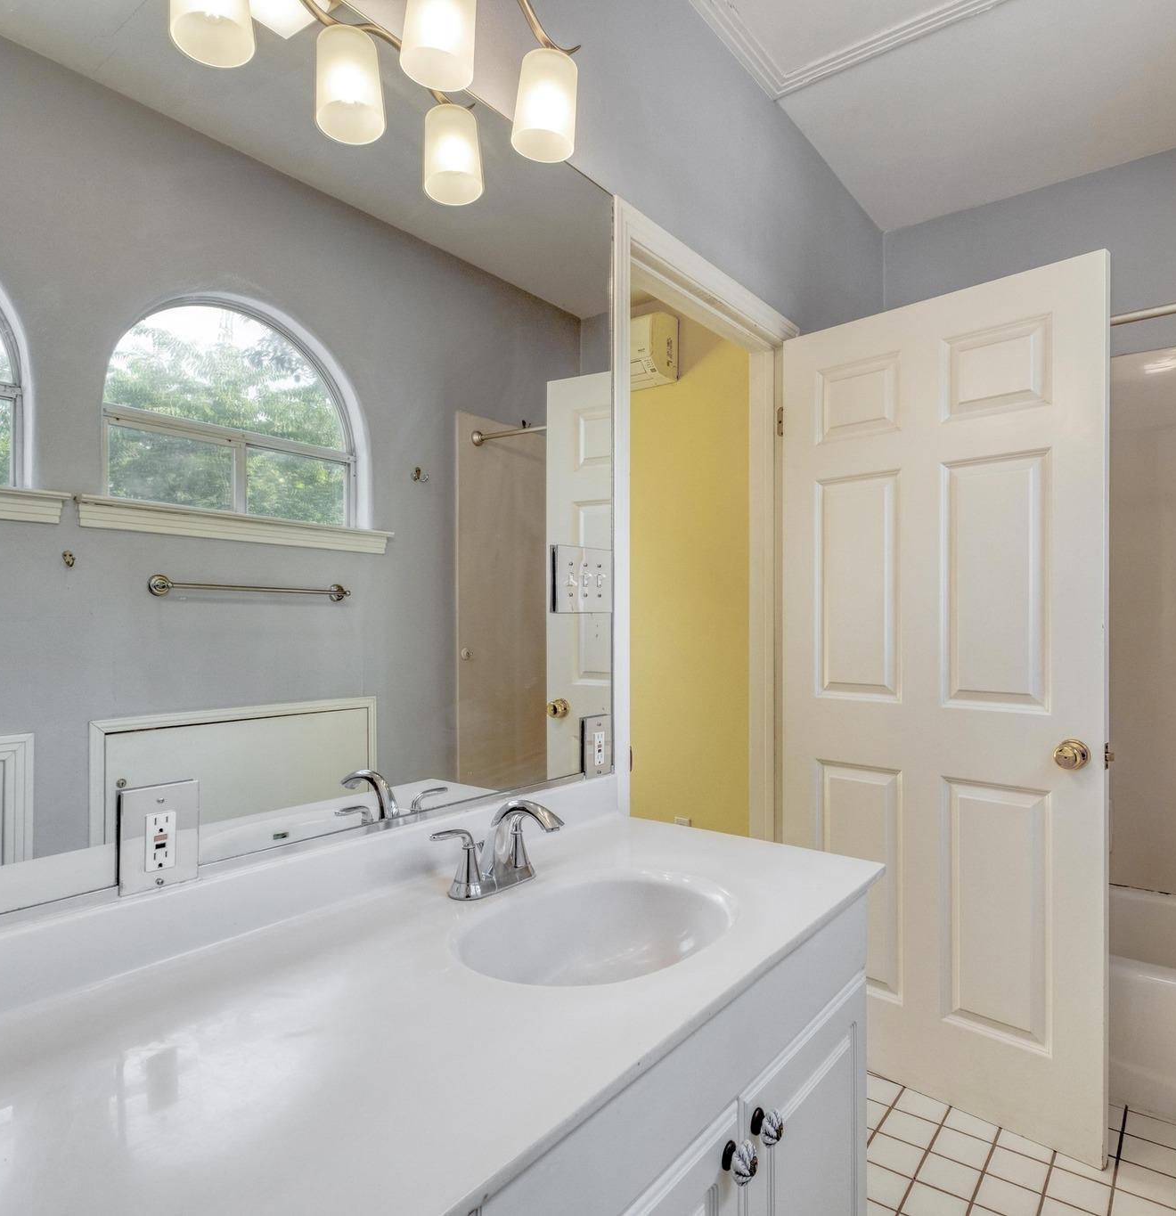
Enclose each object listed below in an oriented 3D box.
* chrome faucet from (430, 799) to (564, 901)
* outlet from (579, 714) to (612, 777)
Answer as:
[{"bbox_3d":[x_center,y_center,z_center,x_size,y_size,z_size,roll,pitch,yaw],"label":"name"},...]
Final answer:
[{"bbox_3d":[-0.099,0.350,1.123,0.168,0.142,0.232,-1,-1,39],"label":"chrome faucet"},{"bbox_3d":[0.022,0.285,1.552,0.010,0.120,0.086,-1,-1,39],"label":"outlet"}]

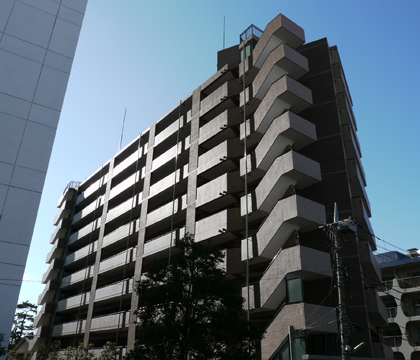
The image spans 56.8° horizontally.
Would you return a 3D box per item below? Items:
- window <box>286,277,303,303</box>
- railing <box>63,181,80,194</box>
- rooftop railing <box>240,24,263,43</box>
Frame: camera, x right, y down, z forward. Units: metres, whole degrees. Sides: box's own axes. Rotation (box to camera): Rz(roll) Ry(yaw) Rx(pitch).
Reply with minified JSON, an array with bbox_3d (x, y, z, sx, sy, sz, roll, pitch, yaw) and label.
[{"bbox_3d":[4.302,5.616,19.707,0.114,1.211,1.054,20,-32,-34],"label":"window"},{"bbox_3d":[-20.582,1.400,57.562,1.454,1.054,3.477,20,-32,-34],"label":"railing"},{"bbox_3d":[3.505,-11.195,30.995,1.568,1.012,1.454,20,-32,-34],"label":"rooftop railing"}]

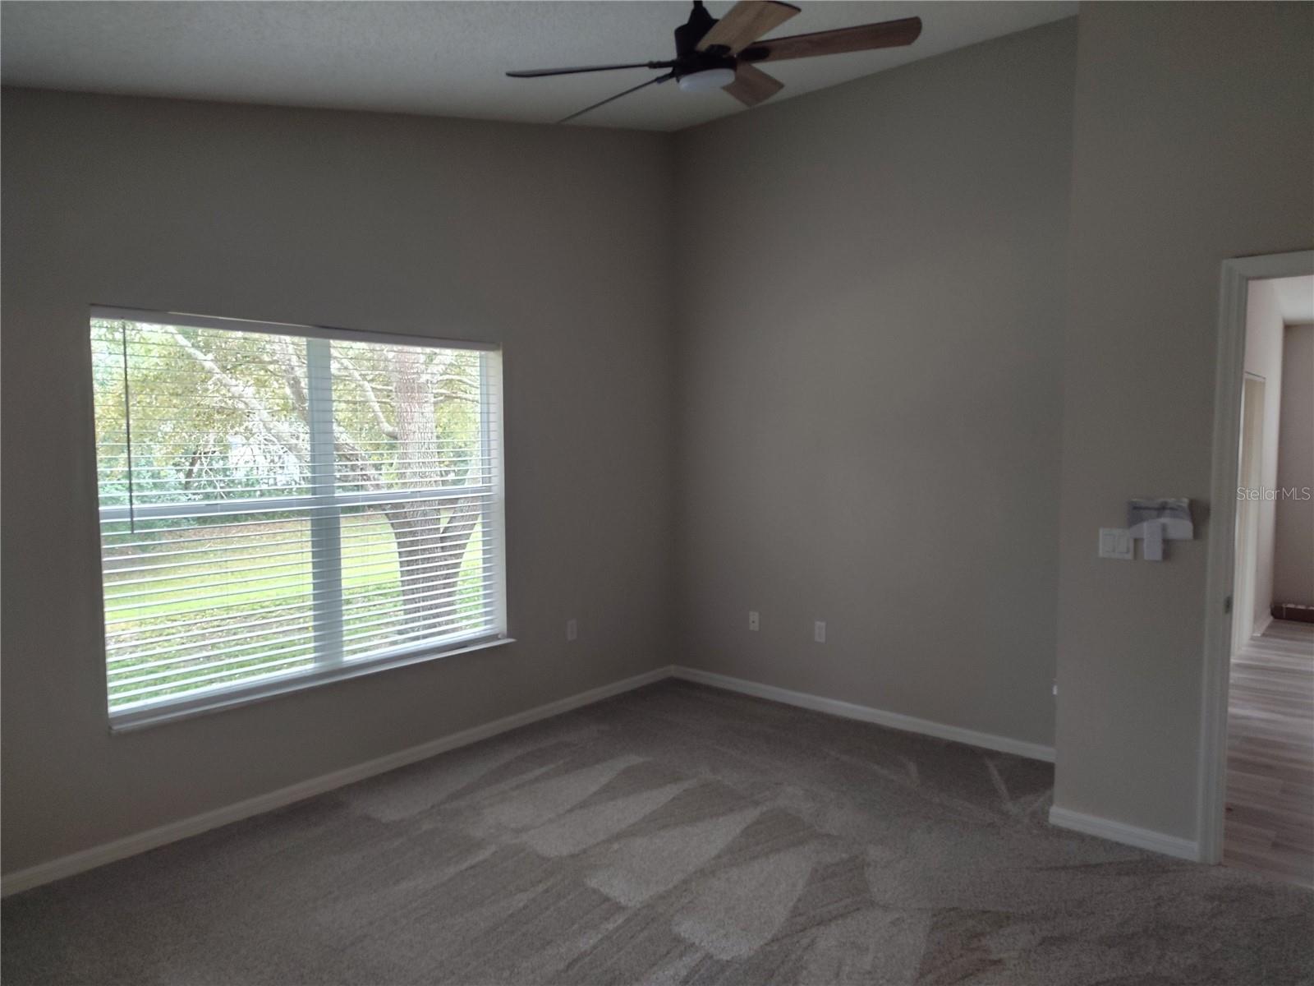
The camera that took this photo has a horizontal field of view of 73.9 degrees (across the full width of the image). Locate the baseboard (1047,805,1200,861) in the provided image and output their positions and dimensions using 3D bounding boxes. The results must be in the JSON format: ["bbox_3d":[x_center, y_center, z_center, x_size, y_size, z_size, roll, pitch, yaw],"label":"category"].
[{"bbox_3d":[1.753,1.284,3.303,0.504,0.070,0.014,3,5,40],"label":"baseboard"}]

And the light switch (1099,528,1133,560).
[{"bbox_3d":[1.717,0.190,3.264,0.116,0.115,0.010,3,5,40],"label":"light switch"}]

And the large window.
[{"bbox_3d":[-1.409,0.039,3.814,0.062,1.485,1.815,3,5,40],"label":"large window"}]

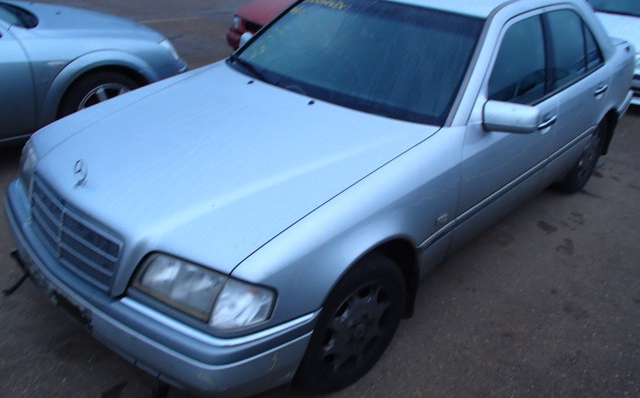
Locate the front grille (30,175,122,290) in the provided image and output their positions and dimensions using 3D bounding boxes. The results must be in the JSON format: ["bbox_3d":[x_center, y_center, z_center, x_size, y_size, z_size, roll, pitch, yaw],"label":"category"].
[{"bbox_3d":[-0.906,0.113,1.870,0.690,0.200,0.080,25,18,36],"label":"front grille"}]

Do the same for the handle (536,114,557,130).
[{"bbox_3d":[1.212,-0.412,2.755,0.055,0.045,0.240,25,34,36],"label":"handle"}]

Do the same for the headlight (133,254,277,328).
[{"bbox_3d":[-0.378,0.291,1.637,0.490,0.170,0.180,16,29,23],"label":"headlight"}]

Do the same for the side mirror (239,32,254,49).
[{"bbox_3d":[-0.495,-0.977,3.268,0.230,0.125,0.110,25,34,36],"label":"side mirror"}]

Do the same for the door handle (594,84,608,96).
[{"bbox_3d":[1.819,-0.707,3.352,0.055,0.045,0.240,25,34,36],"label":"door handle"}]

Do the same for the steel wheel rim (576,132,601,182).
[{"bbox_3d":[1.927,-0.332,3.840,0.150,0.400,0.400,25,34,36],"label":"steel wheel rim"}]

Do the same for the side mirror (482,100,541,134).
[{"bbox_3d":[0.820,-0.356,2.208,0.230,0.125,0.110,25,34,36],"label":"side mirror"}]

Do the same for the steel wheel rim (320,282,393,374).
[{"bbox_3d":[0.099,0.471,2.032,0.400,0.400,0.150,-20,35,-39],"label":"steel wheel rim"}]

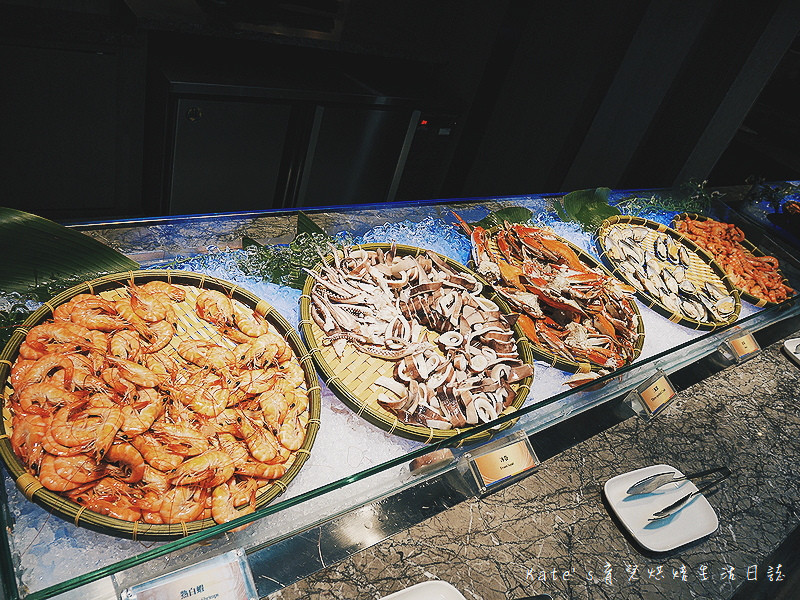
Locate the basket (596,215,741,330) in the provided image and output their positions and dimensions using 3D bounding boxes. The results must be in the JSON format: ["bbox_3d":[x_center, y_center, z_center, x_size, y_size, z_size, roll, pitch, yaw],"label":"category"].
[{"bbox_3d":[0.647,-0.071,1.346,0.380,0.030,0.380,-13,54,-35],"label":"basket"}]

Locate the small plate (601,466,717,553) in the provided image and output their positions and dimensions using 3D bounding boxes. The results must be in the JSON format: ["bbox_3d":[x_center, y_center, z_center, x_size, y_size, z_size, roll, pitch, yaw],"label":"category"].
[{"bbox_3d":[0.422,0.339,0.905,0.202,0.020,0.134,-4,38,-32],"label":"small plate"}]

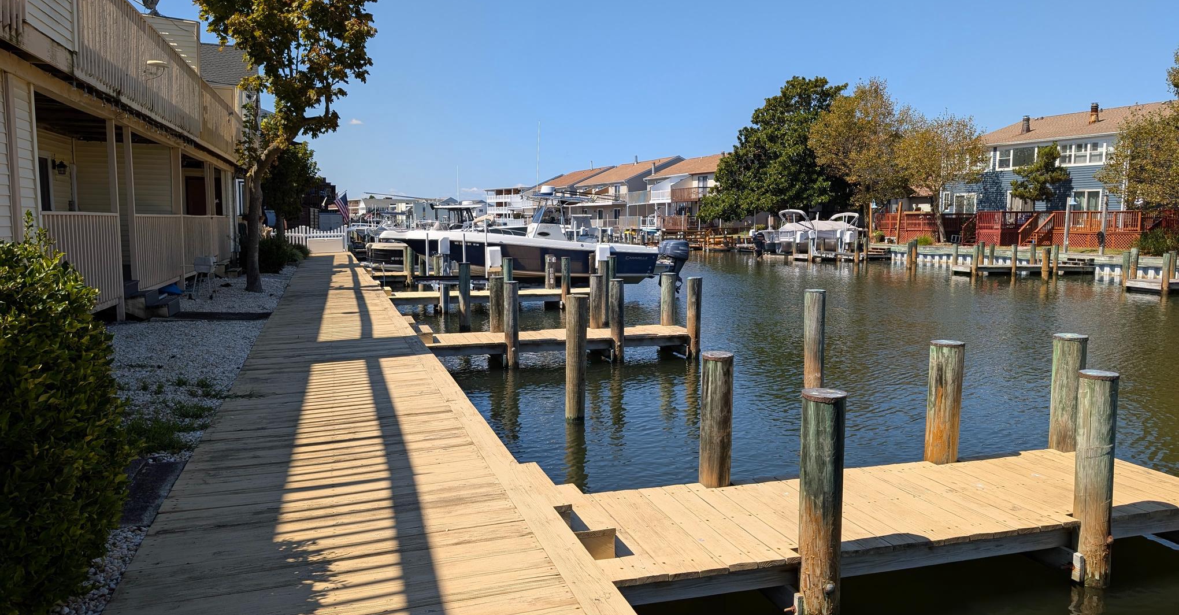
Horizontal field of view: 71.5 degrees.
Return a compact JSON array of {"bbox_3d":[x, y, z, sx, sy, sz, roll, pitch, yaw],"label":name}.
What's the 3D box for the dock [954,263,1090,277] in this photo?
[{"bbox_3d":[17.144,-1.479,32.251,5.800,0.400,1.250,-2,7,-18],"label":"dock"}]

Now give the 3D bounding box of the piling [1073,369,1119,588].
[{"bbox_3d":[3.429,1.132,5.478,0.250,1.450,0.250,-2,7,-18],"label":"piling"}]

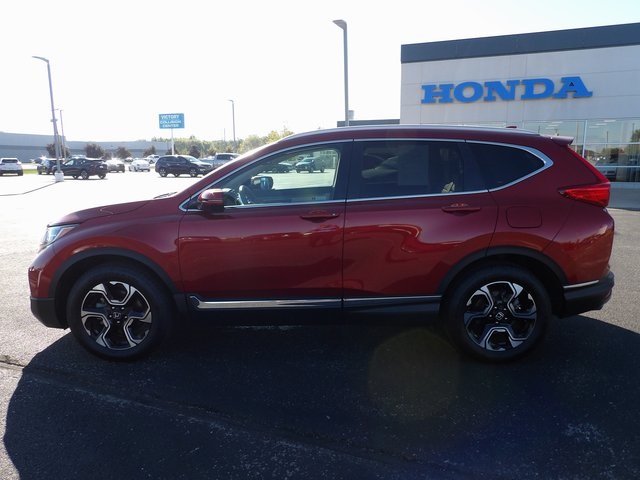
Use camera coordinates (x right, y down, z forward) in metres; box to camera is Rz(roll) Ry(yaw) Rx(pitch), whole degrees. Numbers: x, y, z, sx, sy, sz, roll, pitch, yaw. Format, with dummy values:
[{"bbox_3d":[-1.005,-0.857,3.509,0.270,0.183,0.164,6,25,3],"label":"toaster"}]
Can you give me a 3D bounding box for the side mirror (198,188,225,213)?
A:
[{"bbox_3d":[-0.702,-0.255,2.870,0.160,0.150,0.215,0,10,1],"label":"side mirror"}]

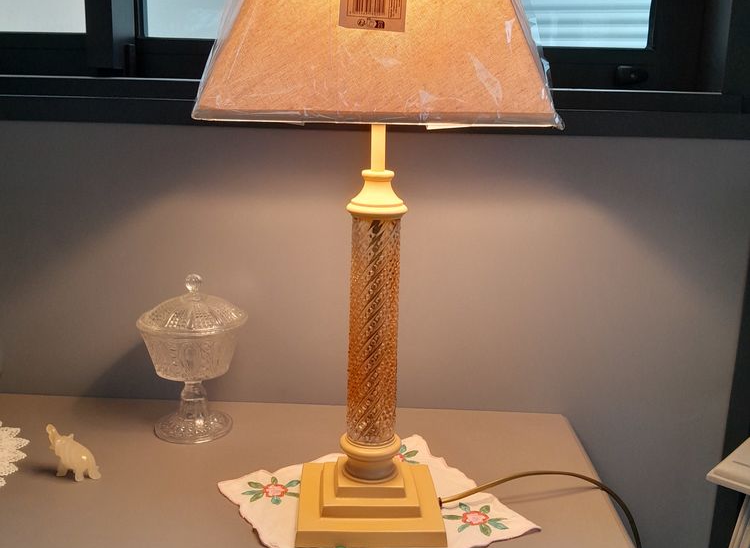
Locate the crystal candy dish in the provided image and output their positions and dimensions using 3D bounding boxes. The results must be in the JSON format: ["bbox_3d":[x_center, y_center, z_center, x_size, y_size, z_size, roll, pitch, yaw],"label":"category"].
[{"bbox_3d":[-0.228,0.102,0.948,0.136,0.203,0.136,2,11,0],"label":"crystal candy dish"}]

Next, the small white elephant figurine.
[{"bbox_3d":[-0.333,0.196,0.827,0.060,0.056,0.033,8,12,31],"label":"small white elephant figurine"}]

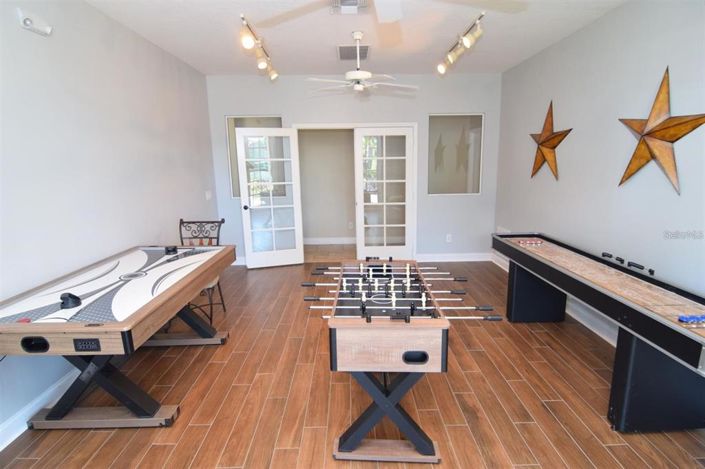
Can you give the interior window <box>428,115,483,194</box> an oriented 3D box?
[{"bbox_3d":[1.534,-1.191,4.722,0.820,1.180,0.080,-1,12,0],"label":"interior window"}]

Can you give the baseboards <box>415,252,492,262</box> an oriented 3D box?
[{"bbox_3d":[1.633,0.375,5.029,1.270,0.135,0.020,-1,12,0],"label":"baseboards"}]

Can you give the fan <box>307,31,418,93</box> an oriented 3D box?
[{"bbox_3d":[0.059,-1.709,3.105,1.270,0.530,1.270,-1,12,0],"label":"fan"}]

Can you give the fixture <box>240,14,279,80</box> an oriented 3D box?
[{"bbox_3d":[-0.924,-1.841,3.156,0.160,0.250,1.080,-1,12,0],"label":"fixture"}]

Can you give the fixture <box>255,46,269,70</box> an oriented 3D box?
[{"bbox_3d":[-0.908,-1.759,3.130,0.125,0.215,0.150,-4,13,-14],"label":"fixture"}]

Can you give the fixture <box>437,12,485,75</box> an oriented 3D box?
[{"bbox_3d":[1.070,-1.889,3.169,0.210,0.250,1.050,-1,12,0],"label":"fixture"}]

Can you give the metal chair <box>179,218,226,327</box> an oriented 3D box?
[{"bbox_3d":[-1.612,0.382,3.251,0.470,1.040,0.480,-3,13,-6],"label":"metal chair"}]

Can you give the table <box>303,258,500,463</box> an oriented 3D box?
[{"bbox_3d":[0.209,0.702,2.104,1.030,0.830,1.070,-1,13,2],"label":"table"}]

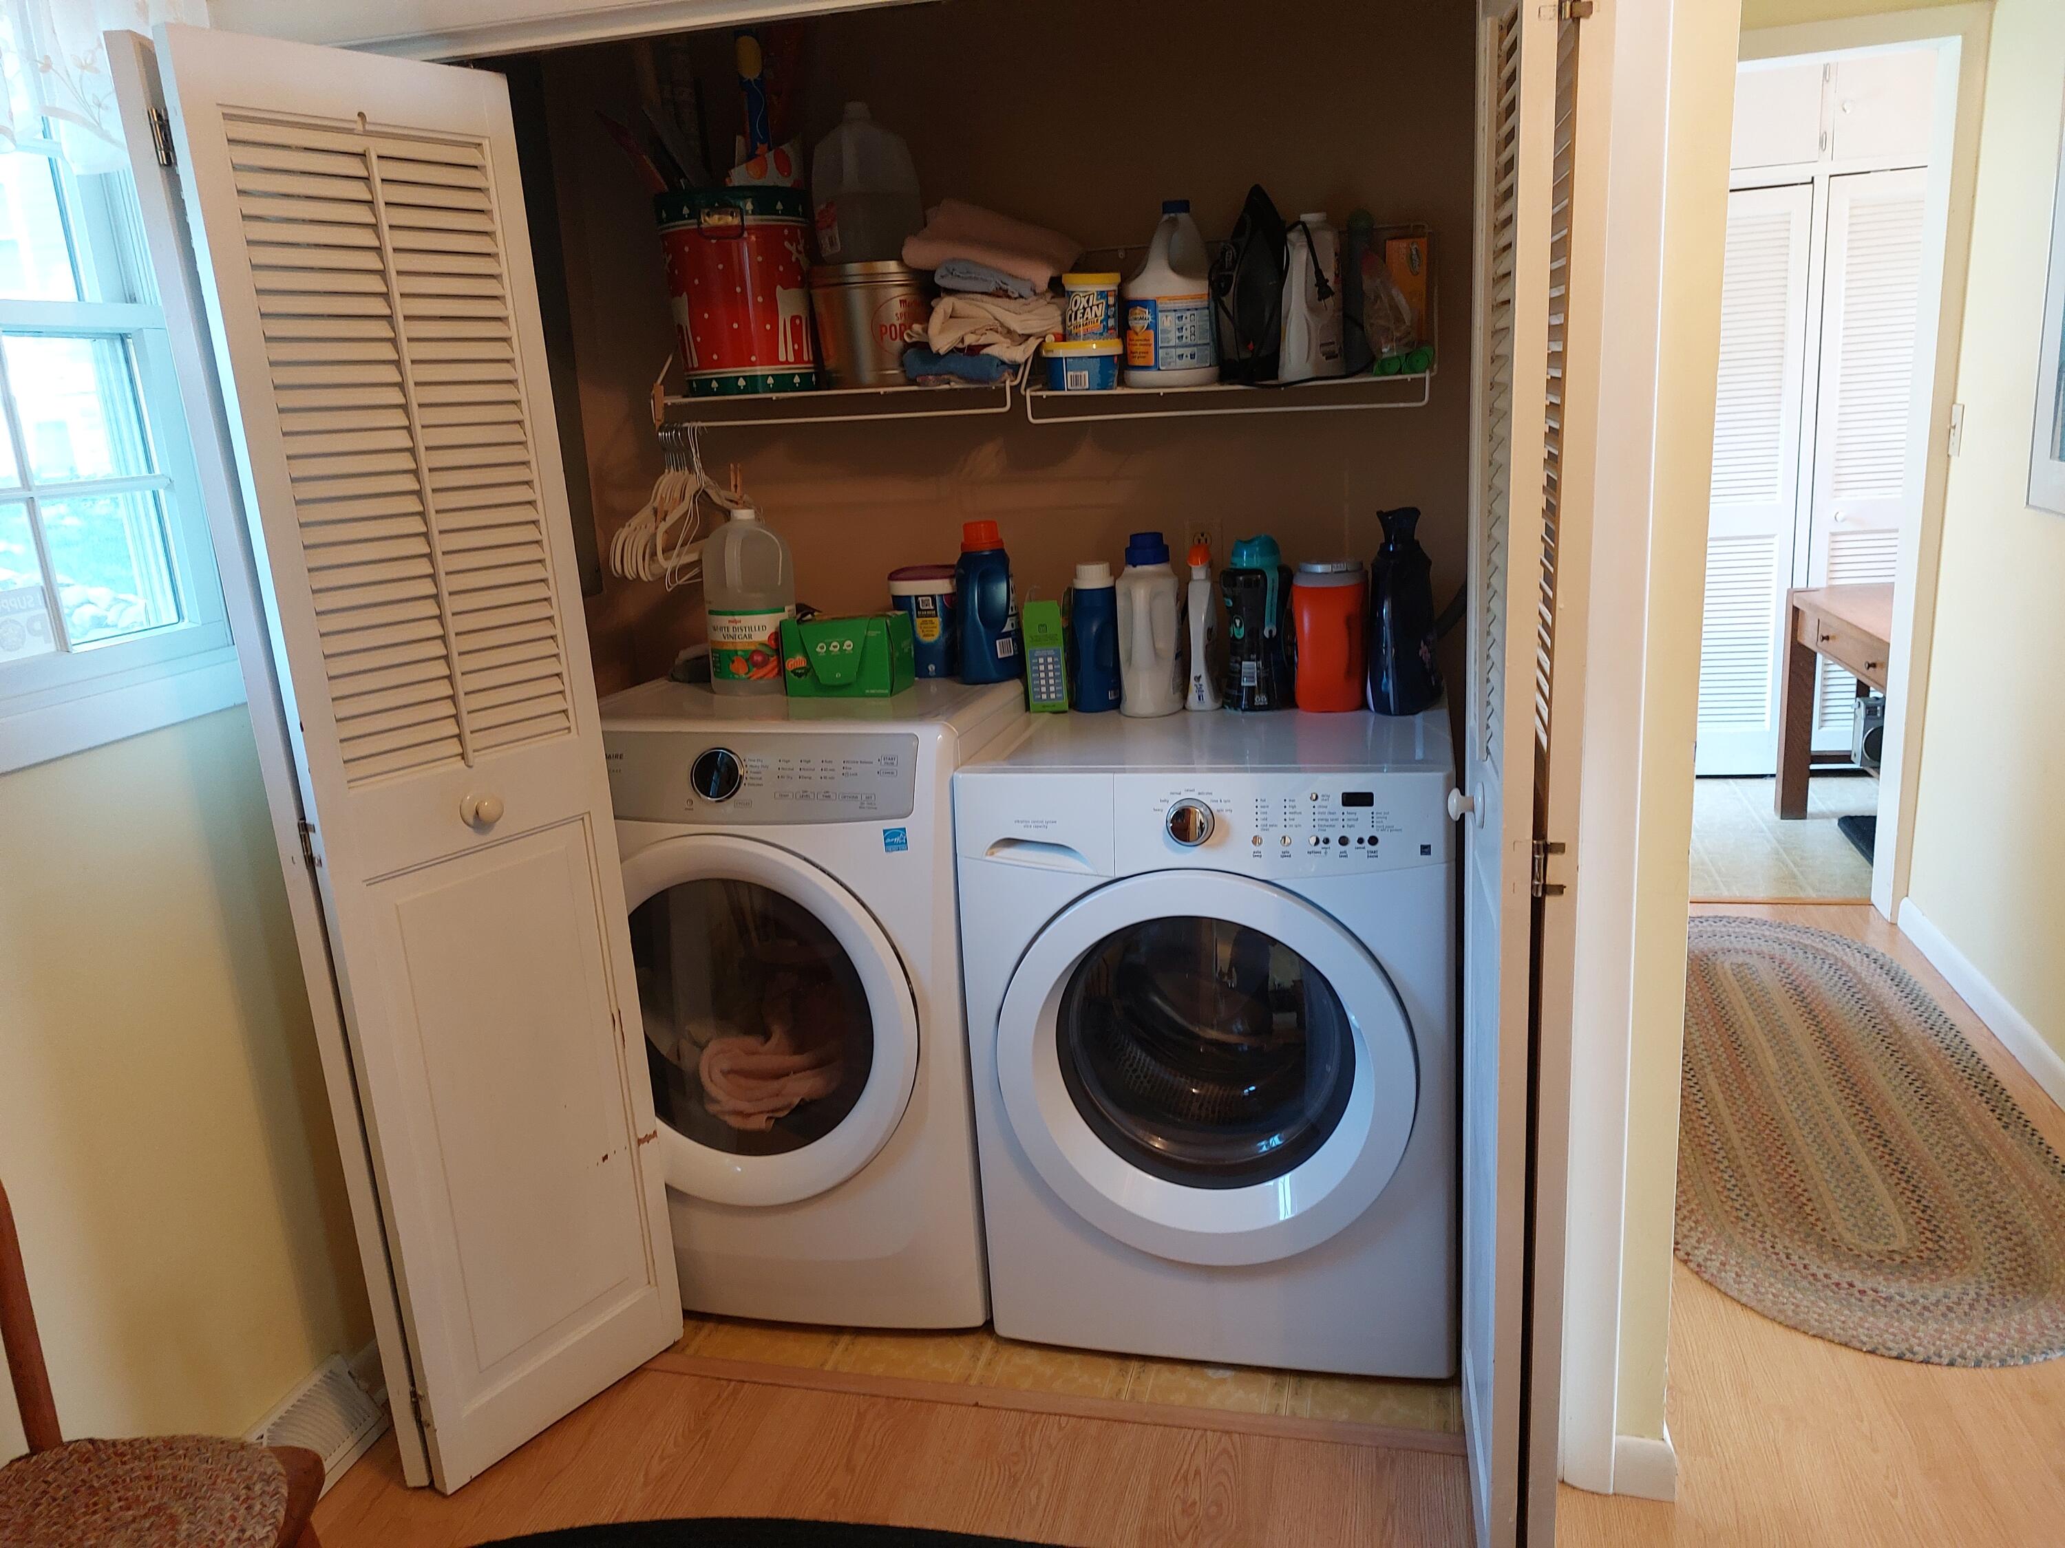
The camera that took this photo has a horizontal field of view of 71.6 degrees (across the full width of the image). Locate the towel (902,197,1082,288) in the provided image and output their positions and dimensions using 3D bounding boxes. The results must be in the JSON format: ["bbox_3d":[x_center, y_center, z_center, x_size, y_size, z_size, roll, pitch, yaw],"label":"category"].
[{"bbox_3d":[-0.050,-0.869,2.375,0.245,0.105,0.250,12,17,11],"label":"towel"}]

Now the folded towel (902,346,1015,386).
[{"bbox_3d":[-0.098,-0.695,2.437,0.165,0.060,0.240,0,14,14],"label":"folded towel"}]

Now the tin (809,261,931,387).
[{"bbox_3d":[-0.280,-0.759,2.462,0.200,0.197,0.200,-4,13,1],"label":"tin"}]

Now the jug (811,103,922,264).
[{"bbox_3d":[-0.276,-0.980,2.415,0.152,0.252,0.152,-12,16,-30],"label":"jug"}]

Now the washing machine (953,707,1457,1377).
[{"bbox_3d":[0.325,0.363,2.345,0.686,0.913,0.720,0,14,14],"label":"washing machine"}]

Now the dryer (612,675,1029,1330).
[{"bbox_3d":[-0.308,0.310,2.577,0.686,0.984,0.790,0,14,16],"label":"dryer"}]

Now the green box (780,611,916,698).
[{"bbox_3d":[-0.295,-0.194,2.305,0.193,0.120,0.100,2,15,21],"label":"green box"}]

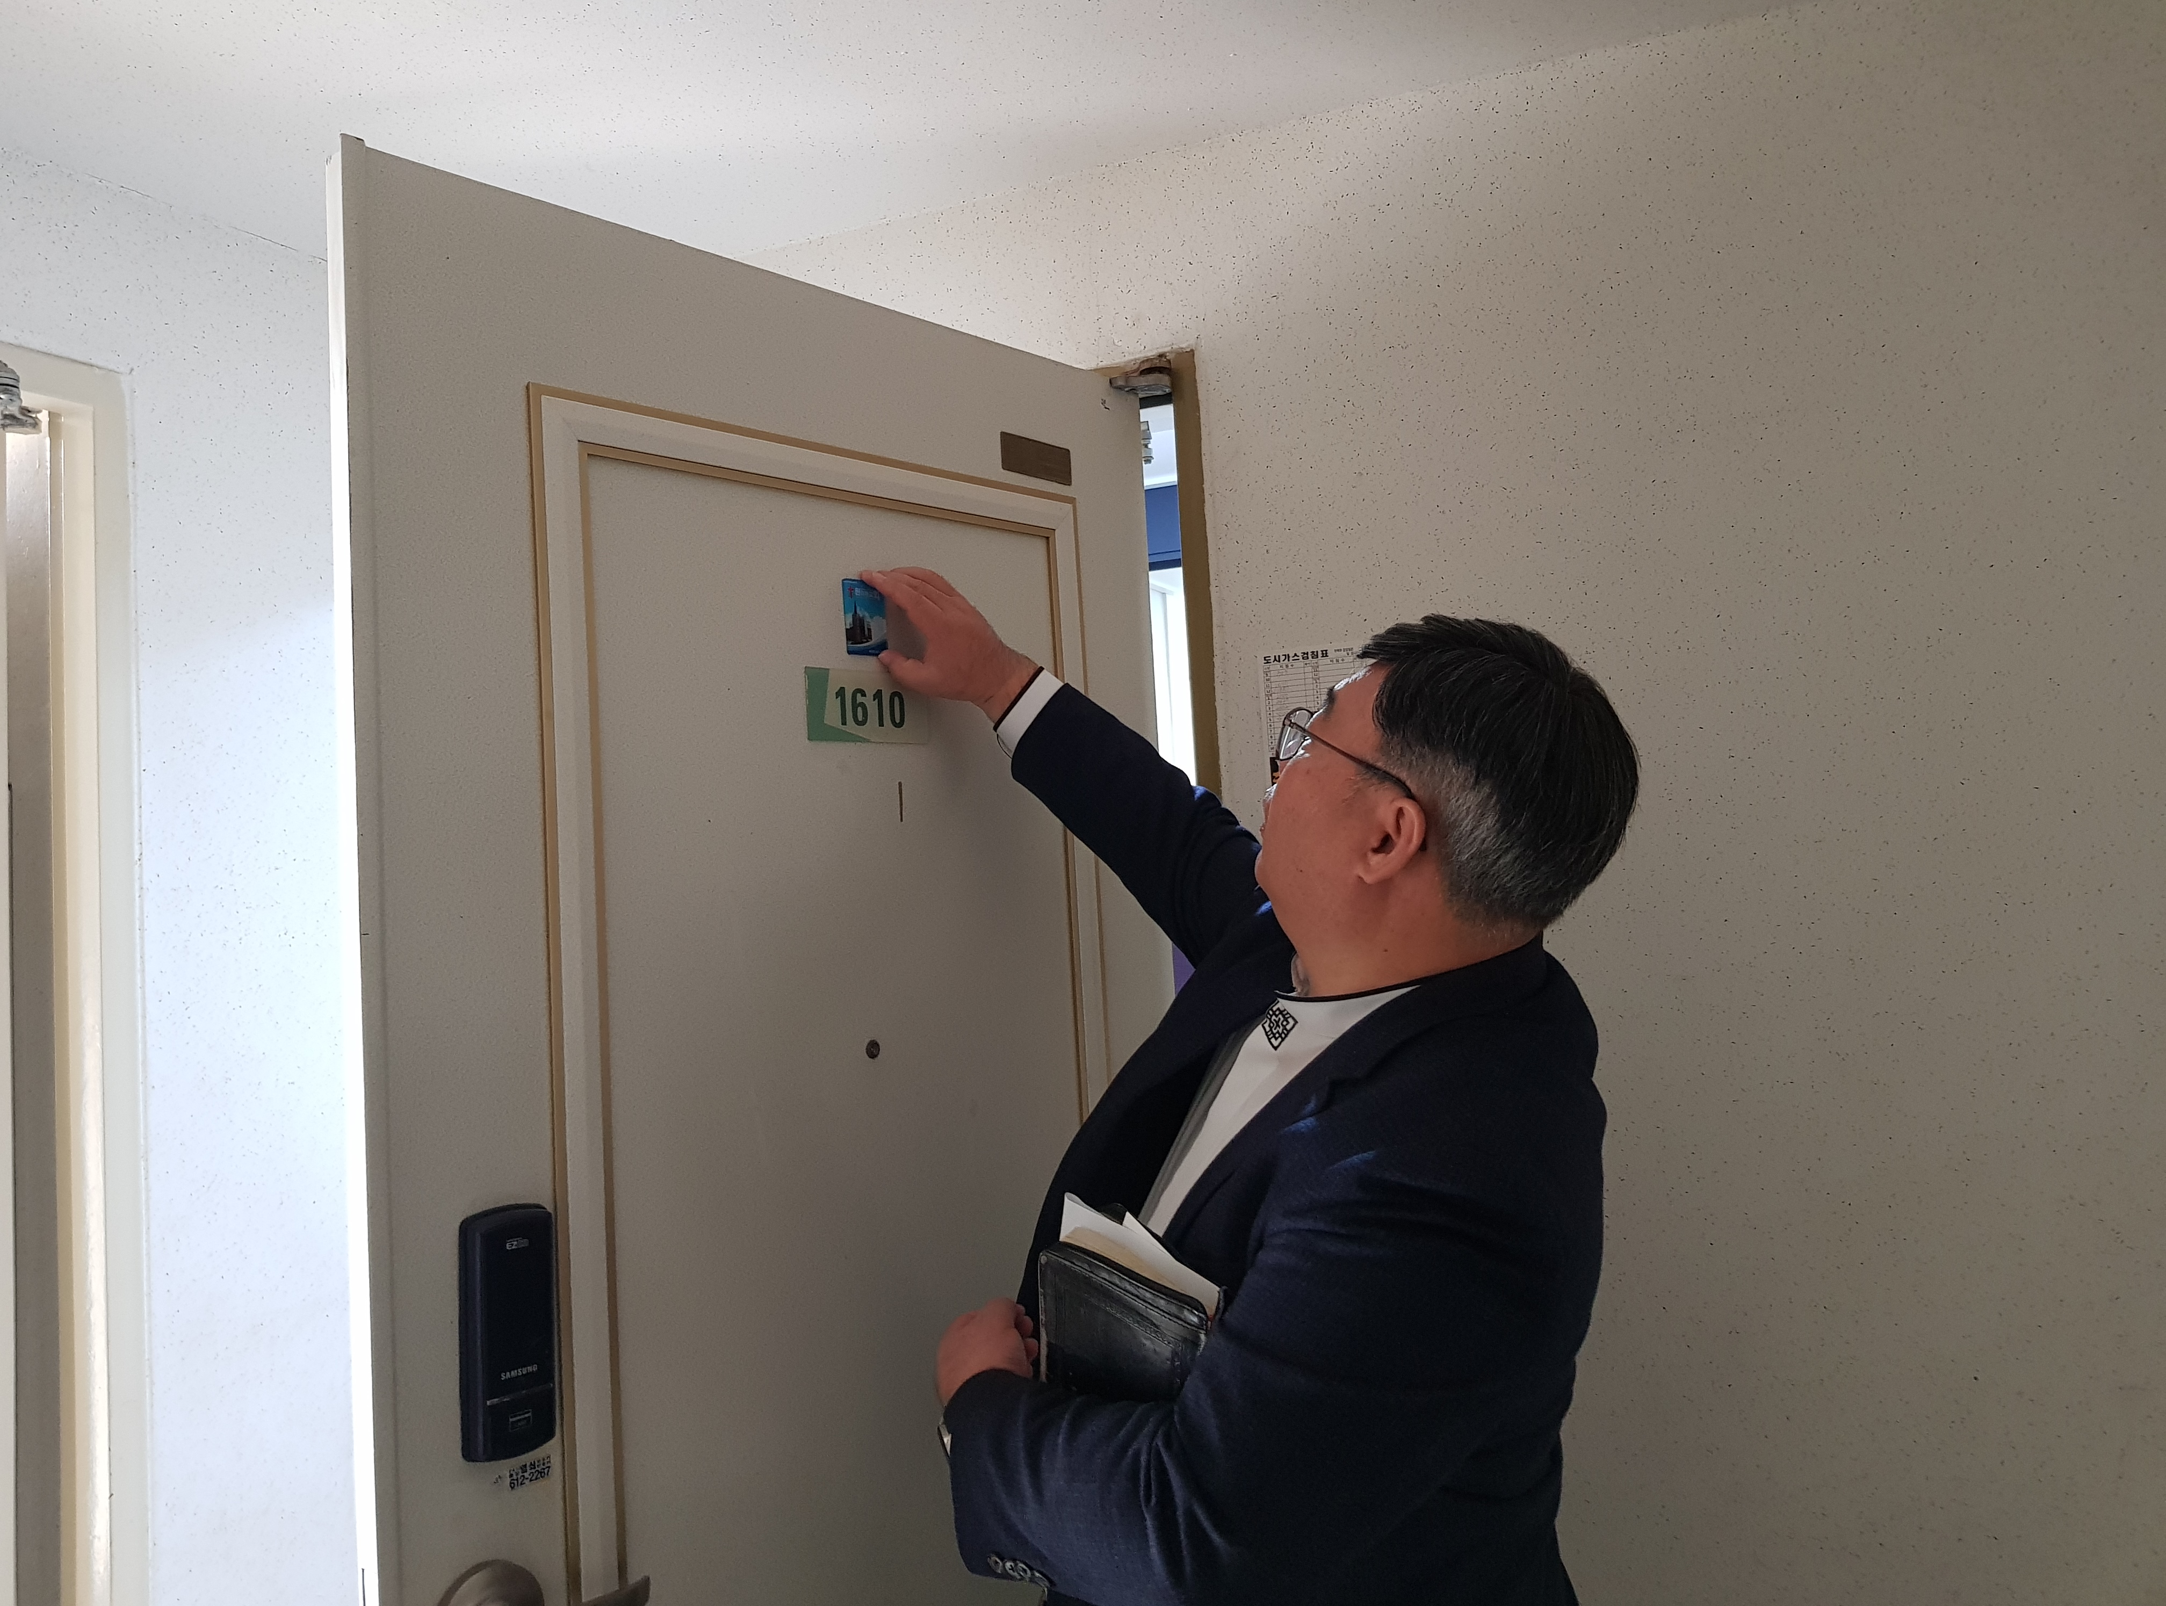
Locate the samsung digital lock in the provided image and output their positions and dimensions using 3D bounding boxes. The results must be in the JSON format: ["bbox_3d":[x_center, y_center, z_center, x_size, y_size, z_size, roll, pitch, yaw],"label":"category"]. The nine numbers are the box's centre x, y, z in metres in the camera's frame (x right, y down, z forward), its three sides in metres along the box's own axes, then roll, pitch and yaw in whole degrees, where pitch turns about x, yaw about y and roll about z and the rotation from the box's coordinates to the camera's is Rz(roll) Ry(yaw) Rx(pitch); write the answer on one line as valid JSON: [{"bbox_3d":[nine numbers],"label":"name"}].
[{"bbox_3d":[-0.414,0.381,1.175,0.027,0.170,0.066,-7,-5,43],"label":"samsung digital lock"}]

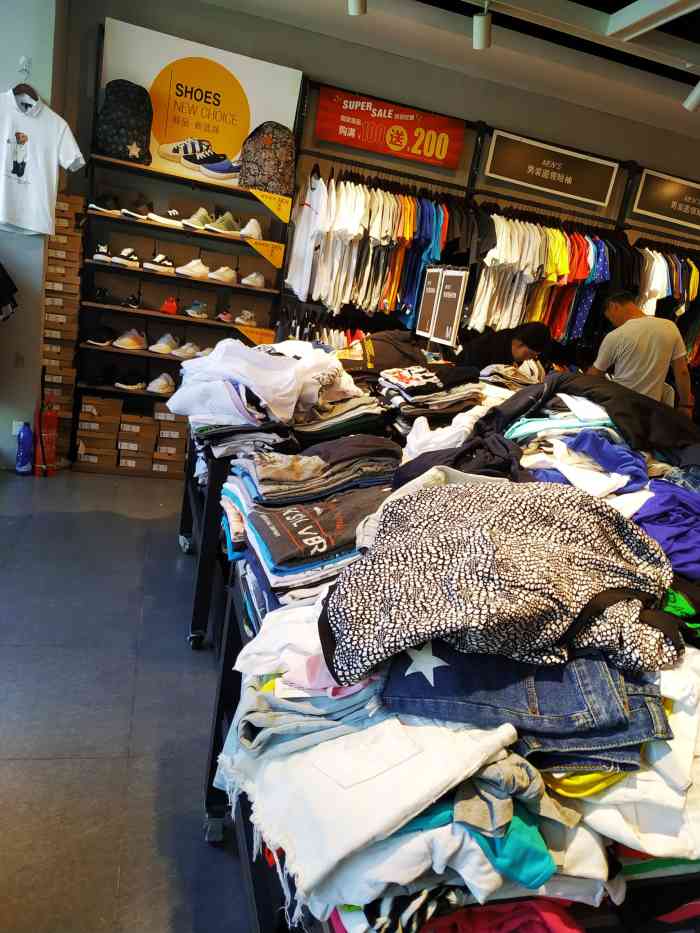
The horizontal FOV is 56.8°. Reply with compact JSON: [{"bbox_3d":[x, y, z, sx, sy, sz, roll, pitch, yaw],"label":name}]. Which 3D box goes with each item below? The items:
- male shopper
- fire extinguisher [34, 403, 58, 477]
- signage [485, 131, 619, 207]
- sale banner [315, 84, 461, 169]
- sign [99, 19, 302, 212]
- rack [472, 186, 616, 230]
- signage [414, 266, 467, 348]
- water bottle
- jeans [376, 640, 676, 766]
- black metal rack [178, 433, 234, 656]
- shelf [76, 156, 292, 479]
[{"bbox_3d":[1.471,-0.086,3.611,0.560,1.640,0.420,9,14,-5],"label":"male shopper"},{"bbox_3d":[-1.905,-0.185,4.099,0.150,0.480,0.130,5,15,-17],"label":"fire extinguisher"},{"bbox_3d":[1.474,-2.142,4.680,1.040,0.300,0.030,5,15,-17],"label":"signage"},{"bbox_3d":[0.282,-2.245,4.316,1.020,0.300,0.030,5,15,-17],"label":"sale banner"},{"bbox_3d":[-0.912,-2.188,4.000,1.190,0.730,0.030,5,15,-17],"label":"sign"},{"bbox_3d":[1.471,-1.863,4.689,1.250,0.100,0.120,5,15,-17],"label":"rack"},{"bbox_3d":[0.420,-0.735,2.955,0.040,0.330,0.400,4,16,-22],"label":"signage"},{"bbox_3d":[-2.038,-0.118,4.061,0.105,0.325,0.100,5,15,-17],"label":"water bottle"},{"bbox_3d":[0.229,0.322,0.969,0.390,0.100,0.270,7,15,-9],"label":"jeans"},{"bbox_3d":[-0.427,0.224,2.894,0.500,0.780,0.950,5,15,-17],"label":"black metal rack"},{"bbox_3d":[-1.146,-0.891,4.354,1.200,1.950,0.360,5,15,-17],"label":"shelf"}]

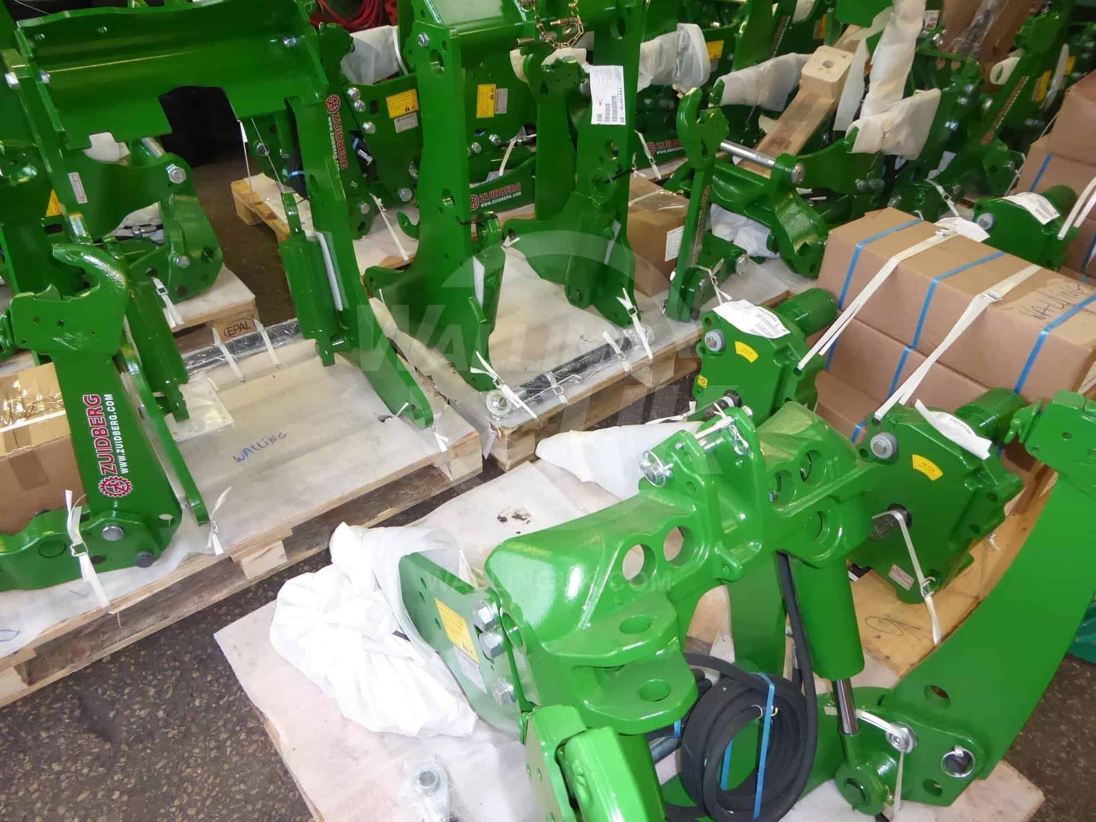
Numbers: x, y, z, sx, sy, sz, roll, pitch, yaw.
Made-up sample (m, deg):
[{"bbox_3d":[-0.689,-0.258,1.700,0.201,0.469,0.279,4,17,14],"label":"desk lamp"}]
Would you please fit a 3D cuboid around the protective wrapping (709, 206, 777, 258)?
[{"bbox_3d":[0.704,-0.644,2.804,0.210,0.200,0.280,-25,46,-29],"label":"protective wrapping"}]

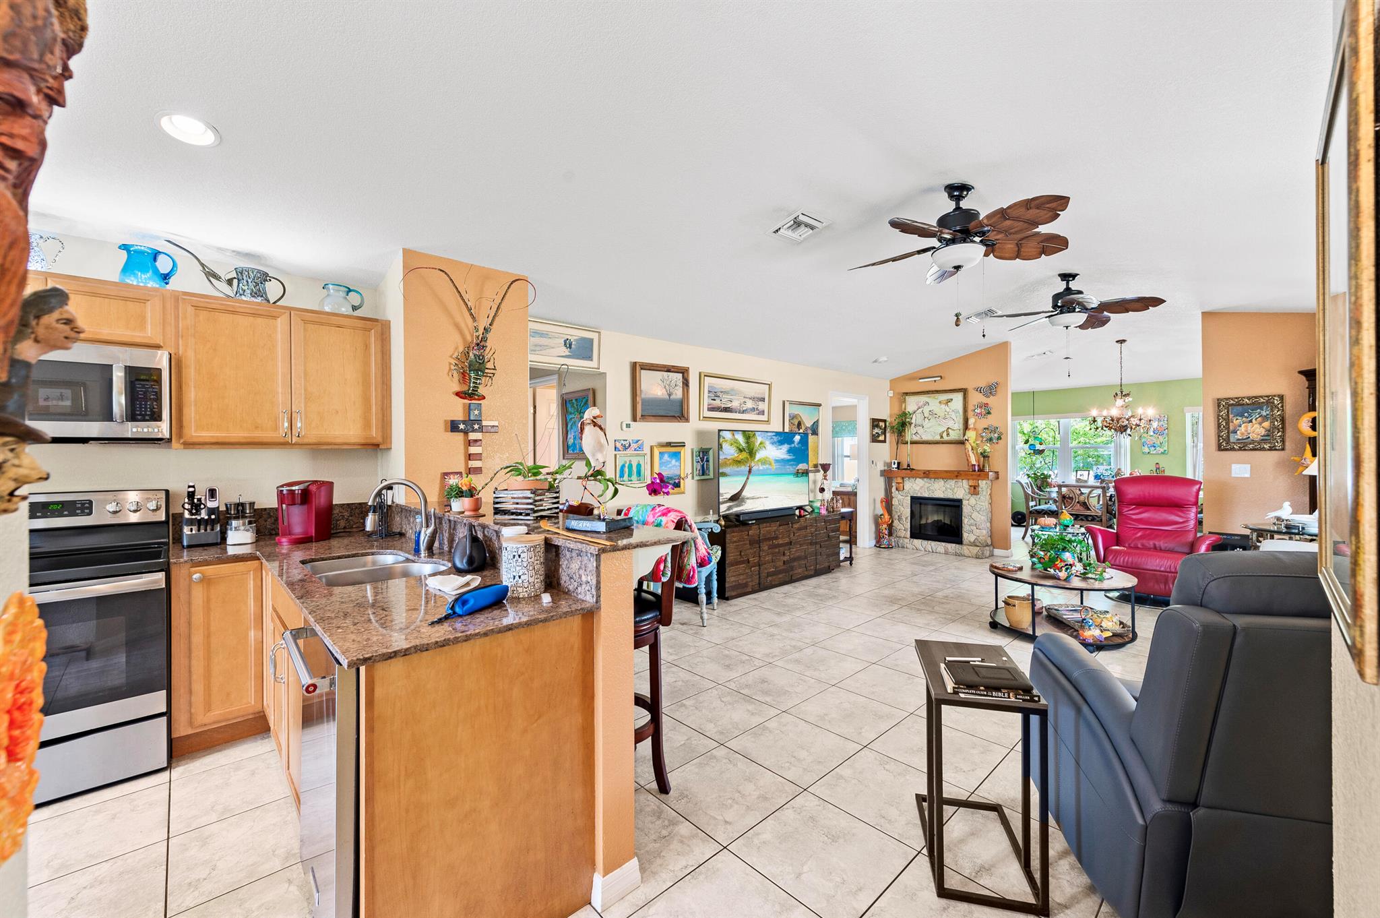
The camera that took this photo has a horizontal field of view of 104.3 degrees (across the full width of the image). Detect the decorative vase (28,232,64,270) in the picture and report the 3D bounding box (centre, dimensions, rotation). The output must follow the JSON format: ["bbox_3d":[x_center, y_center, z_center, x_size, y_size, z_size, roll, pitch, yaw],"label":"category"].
[{"bbox_3d":[-2.919,-0.908,2.395,0.180,0.214,0.140,-1,0,-43],"label":"decorative vase"}]

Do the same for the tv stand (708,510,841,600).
[{"bbox_3d":[0.906,0.973,5.832,1.970,0.665,0.470,-1,0,-43],"label":"tv stand"}]

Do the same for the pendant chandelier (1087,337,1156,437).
[{"bbox_3d":[5.667,-0.926,7.053,0.690,1.280,0.690,-1,0,-42],"label":"pendant chandelier"}]

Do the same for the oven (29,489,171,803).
[{"bbox_3d":[-2.736,0.759,2.284,0.757,1.184,0.670,-1,0,-43],"label":"oven"}]

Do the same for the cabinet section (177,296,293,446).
[{"bbox_3d":[-2.364,-0.422,2.803,0.437,0.710,0.320,-1,1,-42],"label":"cabinet section"}]

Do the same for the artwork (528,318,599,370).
[{"bbox_3d":[-1.044,-0.920,4.386,0.715,0.360,0.030,-1,0,-42],"label":"artwork"}]

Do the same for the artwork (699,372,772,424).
[{"bbox_3d":[0.514,-0.633,5.801,1.100,0.490,0.040,-1,0,-42],"label":"artwork"}]

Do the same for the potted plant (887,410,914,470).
[{"bbox_3d":[3.009,-0.282,7.711,0.310,0.885,0.310,-1,0,-43],"label":"potted plant"}]

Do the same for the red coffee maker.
[{"bbox_3d":[-2.035,0.281,2.830,0.195,0.310,0.270,-1,0,-9],"label":"red coffee maker"}]

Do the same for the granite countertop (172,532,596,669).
[{"bbox_3d":[-1.485,0.458,2.191,0.945,0.036,2.550,-1,0,-43],"label":"granite countertop"}]

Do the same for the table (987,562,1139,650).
[{"bbox_3d":[2.760,1.077,4.007,0.905,0.465,0.905,-1,0,-43],"label":"table"}]

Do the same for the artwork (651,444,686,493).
[{"bbox_3d":[-0.202,0.111,5.133,0.387,0.463,0.050,-1,0,-42],"label":"artwork"}]

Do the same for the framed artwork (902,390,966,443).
[{"bbox_3d":[3.506,-0.595,7.740,0.050,0.755,0.930,-1,0,-43],"label":"framed artwork"}]

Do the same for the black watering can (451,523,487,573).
[{"bbox_3d":[-0.851,0.338,2.068,0.120,0.188,0.185,0,0,-22],"label":"black watering can"}]

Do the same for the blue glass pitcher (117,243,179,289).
[{"bbox_3d":[-2.613,-0.908,2.591,0.205,0.210,0.165,-1,0,-43],"label":"blue glass pitcher"}]

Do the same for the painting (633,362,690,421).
[{"bbox_3d":[-0.260,-0.613,5.079,0.643,0.540,0.060,-1,0,-42],"label":"painting"}]

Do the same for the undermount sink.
[{"bbox_3d":[-1.296,0.550,2.199,0.460,0.200,0.780,-1,0,-43],"label":"undermount sink"}]

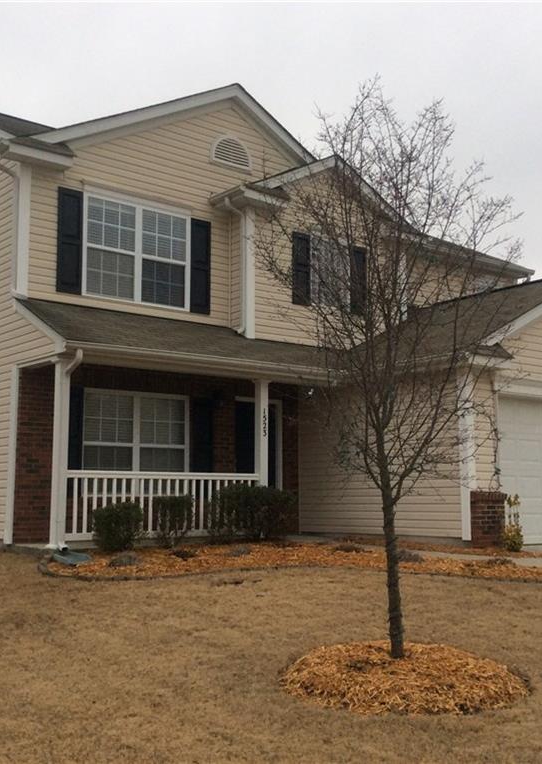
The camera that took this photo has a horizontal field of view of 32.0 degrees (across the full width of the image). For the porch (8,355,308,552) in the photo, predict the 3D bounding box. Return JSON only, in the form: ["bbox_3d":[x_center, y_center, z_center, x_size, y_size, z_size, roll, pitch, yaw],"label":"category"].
[{"bbox_3d":[-1.052,1.098,13.669,5.000,2.460,1.420,6,-9,-38],"label":"porch"}]

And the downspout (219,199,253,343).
[{"bbox_3d":[-0.579,-1.843,14.881,0.330,2.220,0.100,6,-9,-38],"label":"downspout"}]

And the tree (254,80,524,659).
[{"bbox_3d":[0.858,-0.184,6.900,2.000,4.270,1.950,0,-7,0],"label":"tree"}]

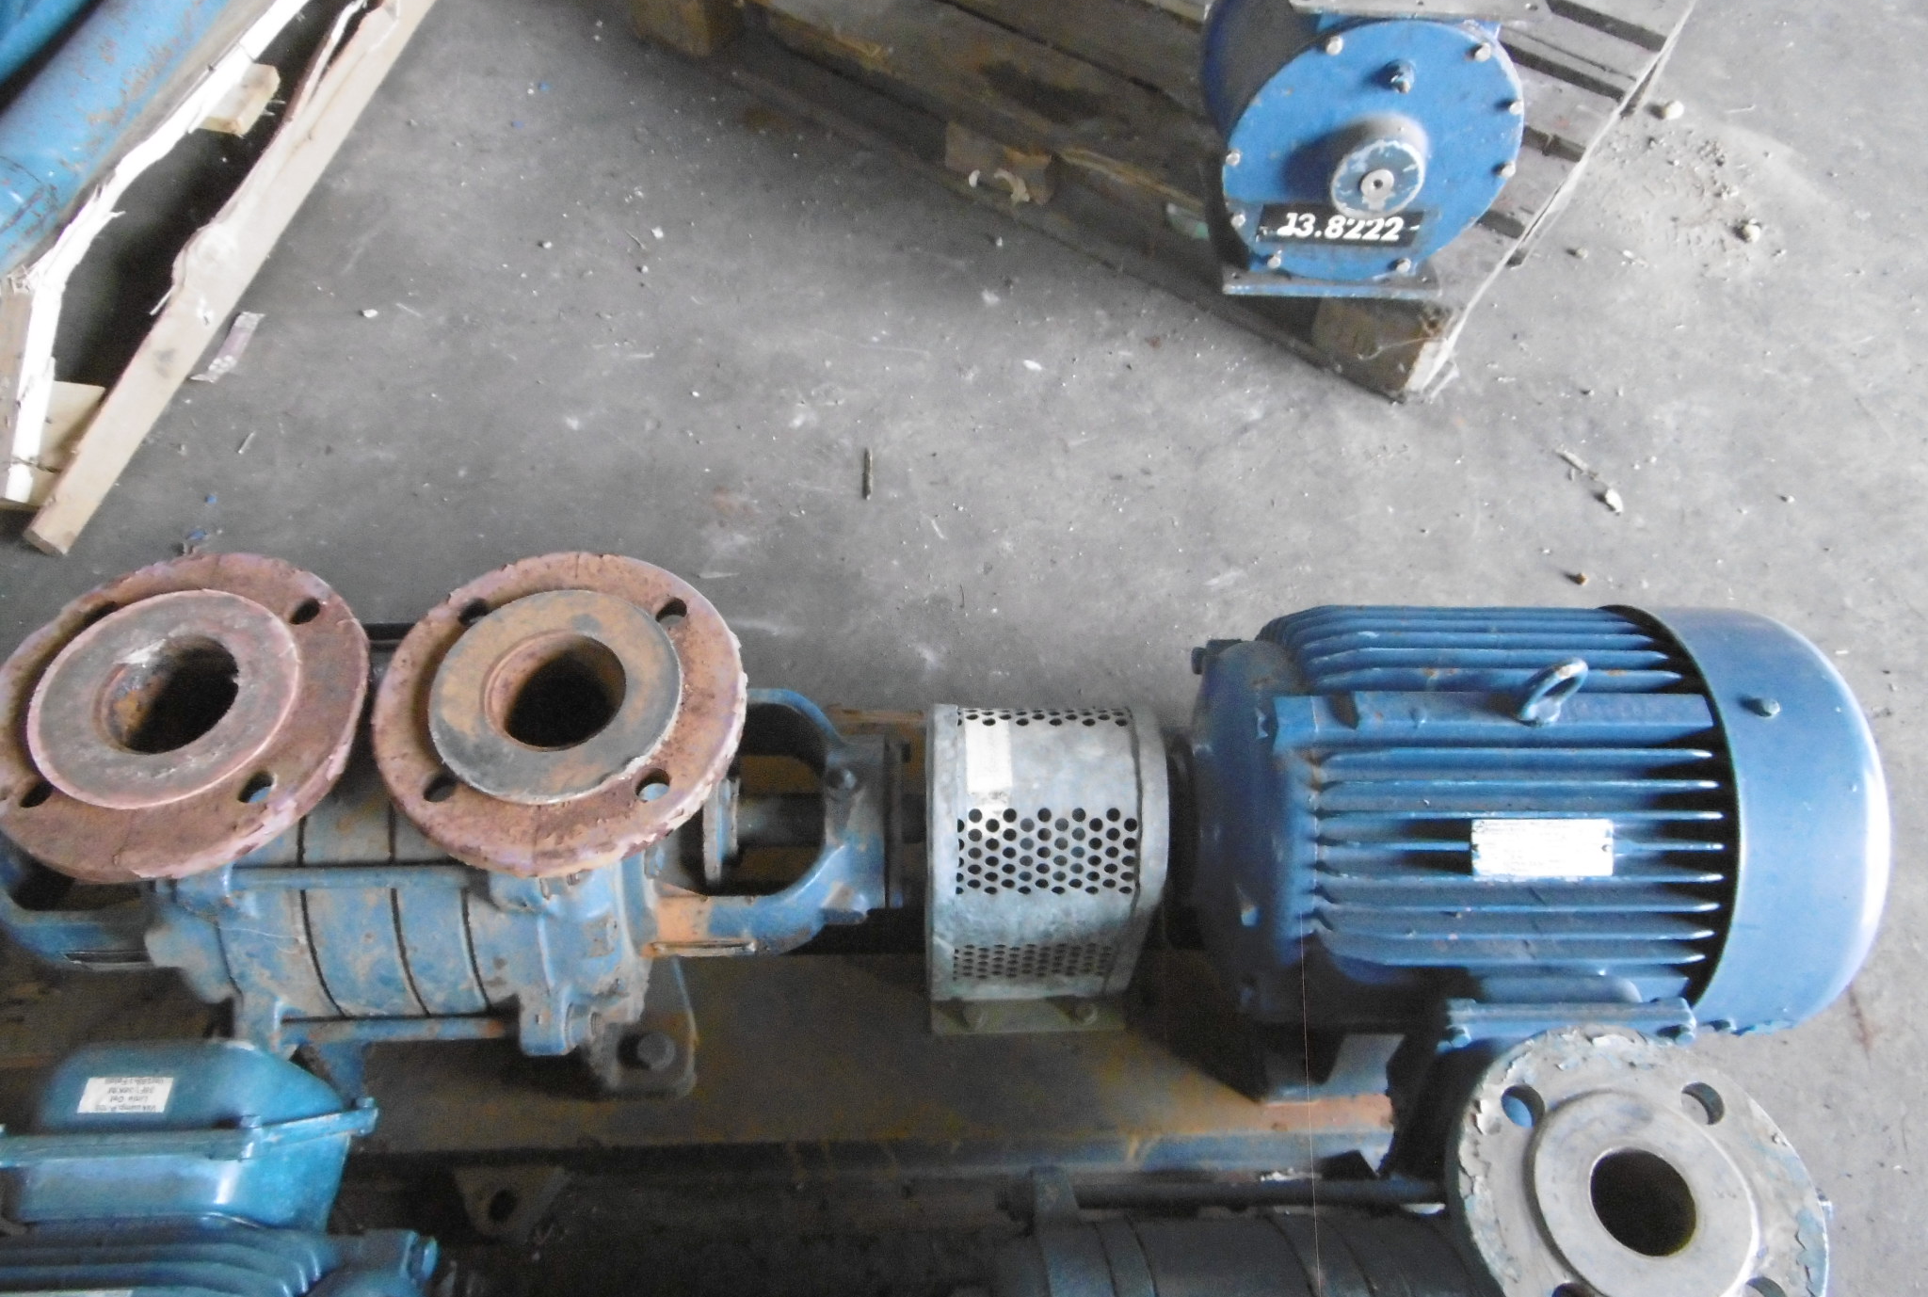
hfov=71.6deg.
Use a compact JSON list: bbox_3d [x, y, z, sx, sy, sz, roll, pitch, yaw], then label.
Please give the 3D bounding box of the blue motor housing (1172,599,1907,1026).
[{"bbox_3d":[0.325,0.117,0.865,0.405,0.285,0.300,0,55,-1],"label":"blue motor housing"}]

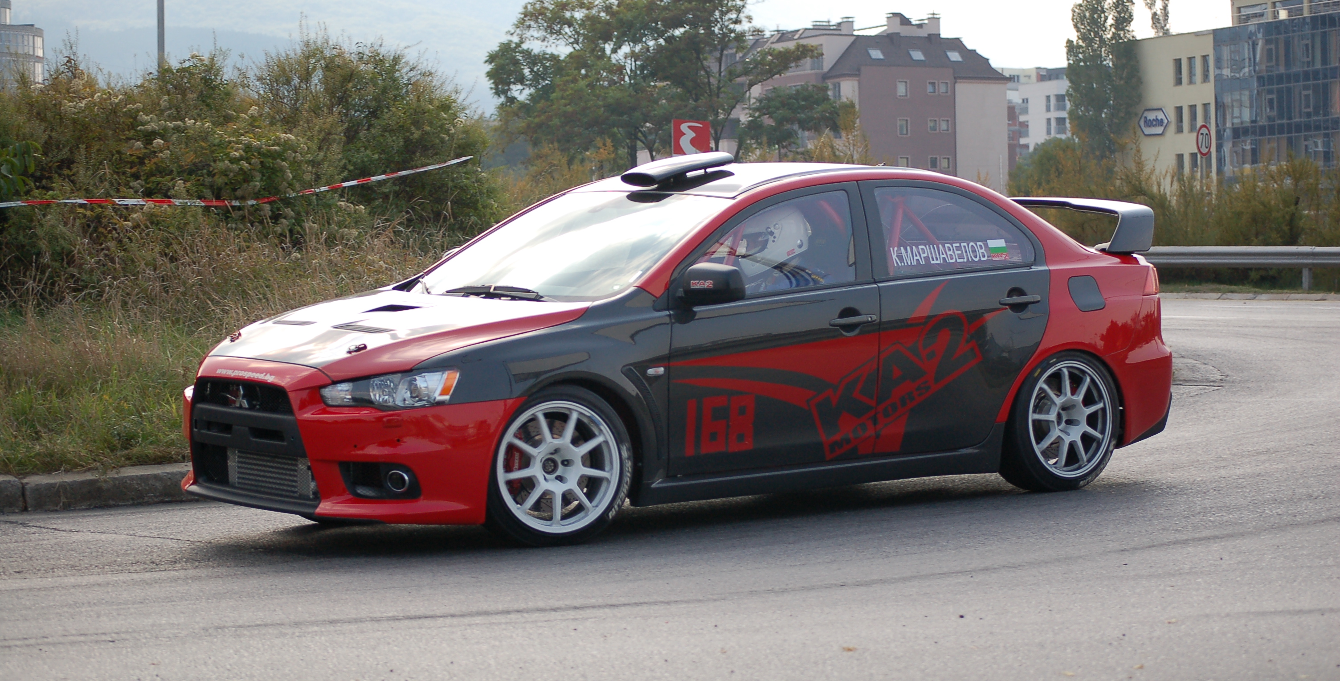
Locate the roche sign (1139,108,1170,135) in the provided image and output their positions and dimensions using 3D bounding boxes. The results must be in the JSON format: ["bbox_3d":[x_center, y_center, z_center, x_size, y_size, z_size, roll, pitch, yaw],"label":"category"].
[{"bbox_3d":[34.120,-15.404,236.000,0.250,1.900,3.500,-2,2,-27],"label":"roche sign"}]

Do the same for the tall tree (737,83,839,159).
[{"bbox_3d":[5.711,-8.090,160.127,4.905,8.445,4.905,-1,2,0],"label":"tall tree"}]

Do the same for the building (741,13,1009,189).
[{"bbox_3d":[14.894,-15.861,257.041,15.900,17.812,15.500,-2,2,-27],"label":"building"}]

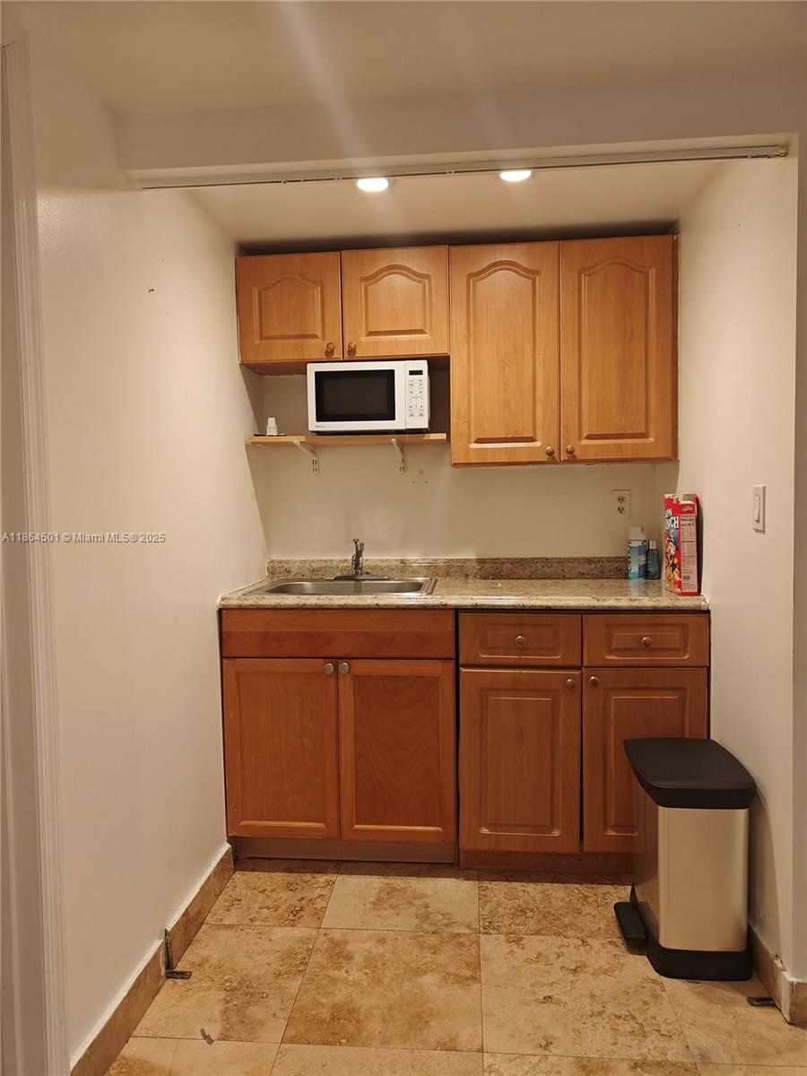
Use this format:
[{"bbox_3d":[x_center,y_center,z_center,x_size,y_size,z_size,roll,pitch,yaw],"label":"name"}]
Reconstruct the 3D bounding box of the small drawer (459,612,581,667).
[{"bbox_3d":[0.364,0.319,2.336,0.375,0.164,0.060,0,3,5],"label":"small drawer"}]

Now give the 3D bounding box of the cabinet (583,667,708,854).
[{"bbox_3d":[0.785,0.692,2.628,0.385,0.597,0.560,0,2,5],"label":"cabinet"}]

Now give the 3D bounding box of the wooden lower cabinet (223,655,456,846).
[{"bbox_3d":[-0.187,0.676,2.709,0.762,0.602,0.560,0,2,5],"label":"wooden lower cabinet"}]

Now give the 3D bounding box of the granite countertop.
[{"bbox_3d":[0.189,0.191,2.651,1.542,0.036,0.621,0,3,5],"label":"granite countertop"}]

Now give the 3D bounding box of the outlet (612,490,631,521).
[{"bbox_3d":[0.846,-0.128,2.893,0.072,0.116,0.011,0,3,5],"label":"outlet"}]

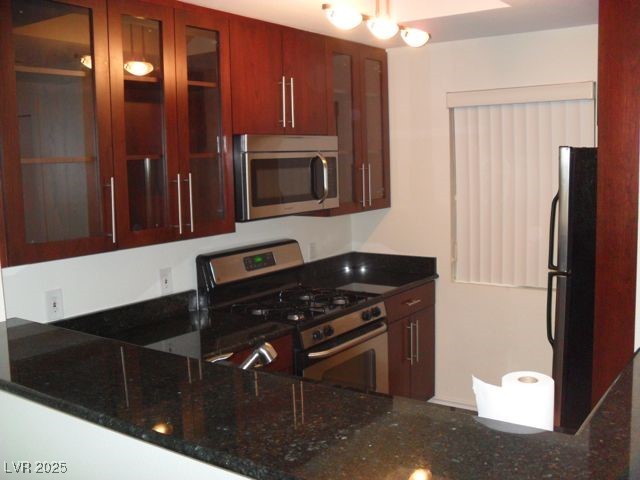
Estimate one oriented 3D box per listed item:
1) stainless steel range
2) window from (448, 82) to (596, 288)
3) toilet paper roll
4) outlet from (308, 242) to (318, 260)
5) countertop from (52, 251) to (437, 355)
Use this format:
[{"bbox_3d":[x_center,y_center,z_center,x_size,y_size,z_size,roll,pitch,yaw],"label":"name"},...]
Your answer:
[{"bbox_3d":[-0.097,0.656,3.501,0.710,1.200,0.760,3,8,36],"label":"stainless steel range"},{"bbox_3d":[1.169,-0.306,3.827,0.875,1.185,0.100,3,8,36],"label":"window"},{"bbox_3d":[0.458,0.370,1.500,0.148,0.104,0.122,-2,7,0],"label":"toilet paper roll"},{"bbox_3d":[-0.037,0.072,4.168,0.010,0.117,0.075,3,8,36],"label":"outlet"},{"bbox_3d":[-0.208,0.309,3.405,0.640,0.155,2.430,3,8,36],"label":"countertop"}]

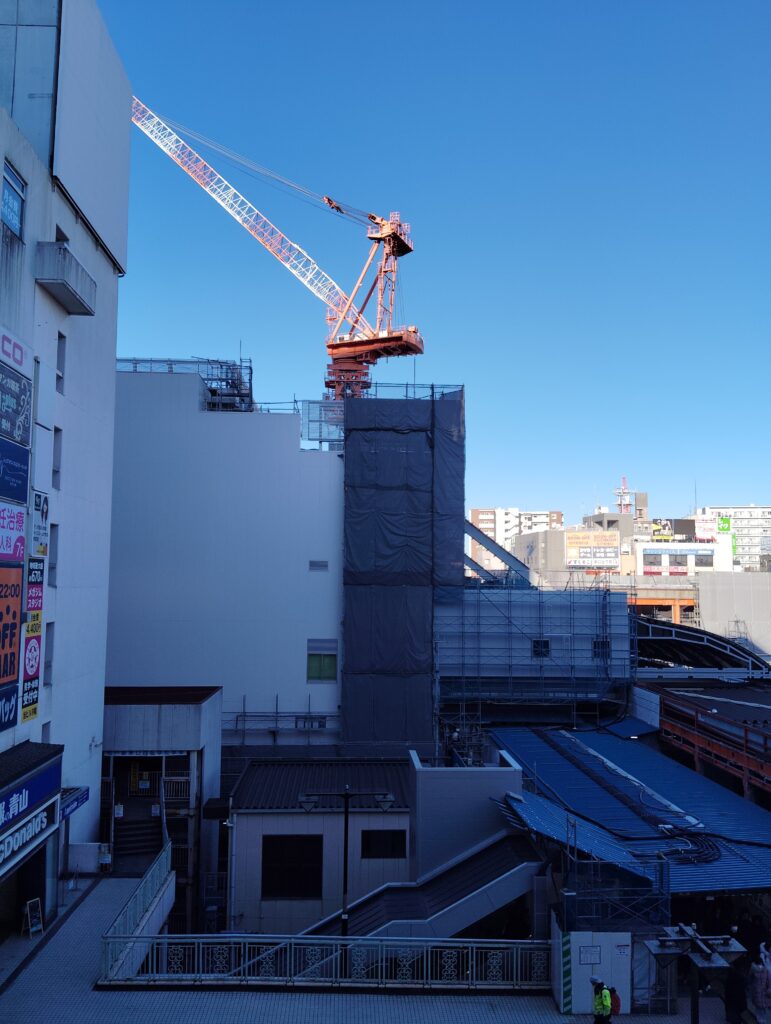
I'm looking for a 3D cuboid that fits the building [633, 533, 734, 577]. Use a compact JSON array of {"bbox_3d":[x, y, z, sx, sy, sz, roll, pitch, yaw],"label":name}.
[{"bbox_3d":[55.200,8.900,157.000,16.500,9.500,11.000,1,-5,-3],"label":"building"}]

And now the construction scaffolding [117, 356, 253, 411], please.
[{"bbox_3d":[-12.970,-8.344,54.300,8.300,3.200,4.000,1,-5,-3],"label":"construction scaffolding"}]

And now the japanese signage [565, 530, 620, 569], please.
[{"bbox_3d":[33.928,6.155,136.000,9.057,6.107,0.600,1,-5,-3],"label":"japanese signage"}]

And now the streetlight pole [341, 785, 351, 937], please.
[{"bbox_3d":[-1.230,10.790,25.500,0.200,5.035,0.200,1,-5,-3],"label":"streetlight pole"}]

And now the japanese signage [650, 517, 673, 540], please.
[{"bbox_3d":[50.571,3.209,152.000,3.836,3.961,0.500,1,-5,-3],"label":"japanese signage"}]

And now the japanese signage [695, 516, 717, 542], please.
[{"bbox_3d":[58.633,3.209,152.000,3.785,4.696,0.500,1,-5,-3],"label":"japanese signage"}]

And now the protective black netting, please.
[{"bbox_3d":[1.098,3.237,50.400,7.133,20.964,2.000,1,-5,-3],"label":"protective black netting"}]

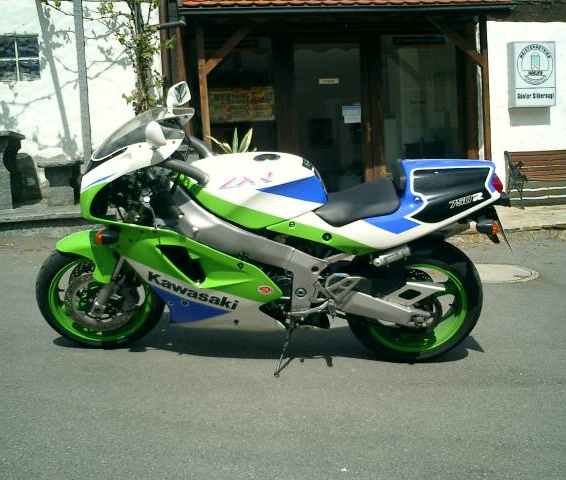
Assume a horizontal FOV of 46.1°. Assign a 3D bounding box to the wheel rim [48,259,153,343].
[{"bbox_3d":[-0.833,0.259,3.096,0.460,0.460,0.105,-3,26,-5],"label":"wheel rim"}]

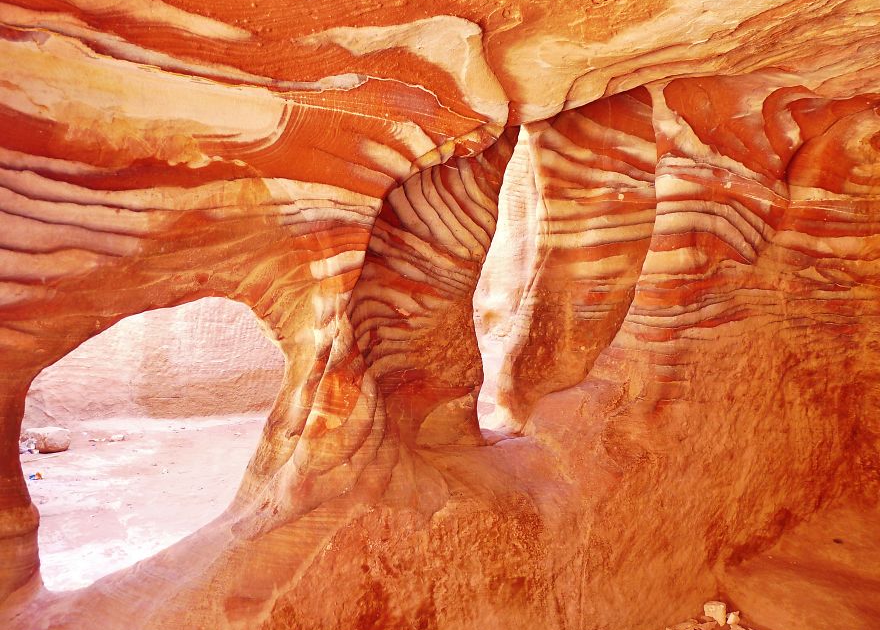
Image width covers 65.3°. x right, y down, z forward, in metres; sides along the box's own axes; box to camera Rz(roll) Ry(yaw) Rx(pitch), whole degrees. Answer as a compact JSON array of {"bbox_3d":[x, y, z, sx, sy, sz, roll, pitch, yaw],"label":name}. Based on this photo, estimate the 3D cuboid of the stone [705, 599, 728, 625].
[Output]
[{"bbox_3d":[1.208,1.298,3.000,0.092,0.085,0.065,1,4,14],"label":"stone"}]

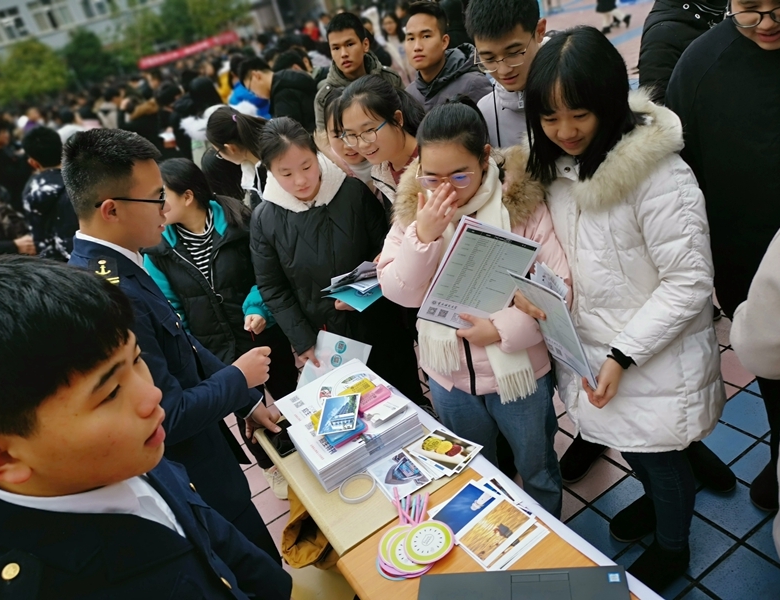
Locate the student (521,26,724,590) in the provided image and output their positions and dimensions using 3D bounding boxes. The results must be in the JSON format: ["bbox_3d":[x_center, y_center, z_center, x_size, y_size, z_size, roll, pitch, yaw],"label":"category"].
[{"bbox_3d":[0.598,0.093,1.620,0.430,1.540,0.540,-31,28,-26],"label":"student"}]

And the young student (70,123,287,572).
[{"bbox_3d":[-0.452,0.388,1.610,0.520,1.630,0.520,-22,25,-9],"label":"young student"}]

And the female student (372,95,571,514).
[{"bbox_3d":[0.344,0.120,1.827,0.520,1.460,0.420,-4,28,27],"label":"female student"}]

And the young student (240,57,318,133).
[{"bbox_3d":[-0.376,-0.605,3.597,0.420,1.610,0.500,-14,25,9],"label":"young student"}]

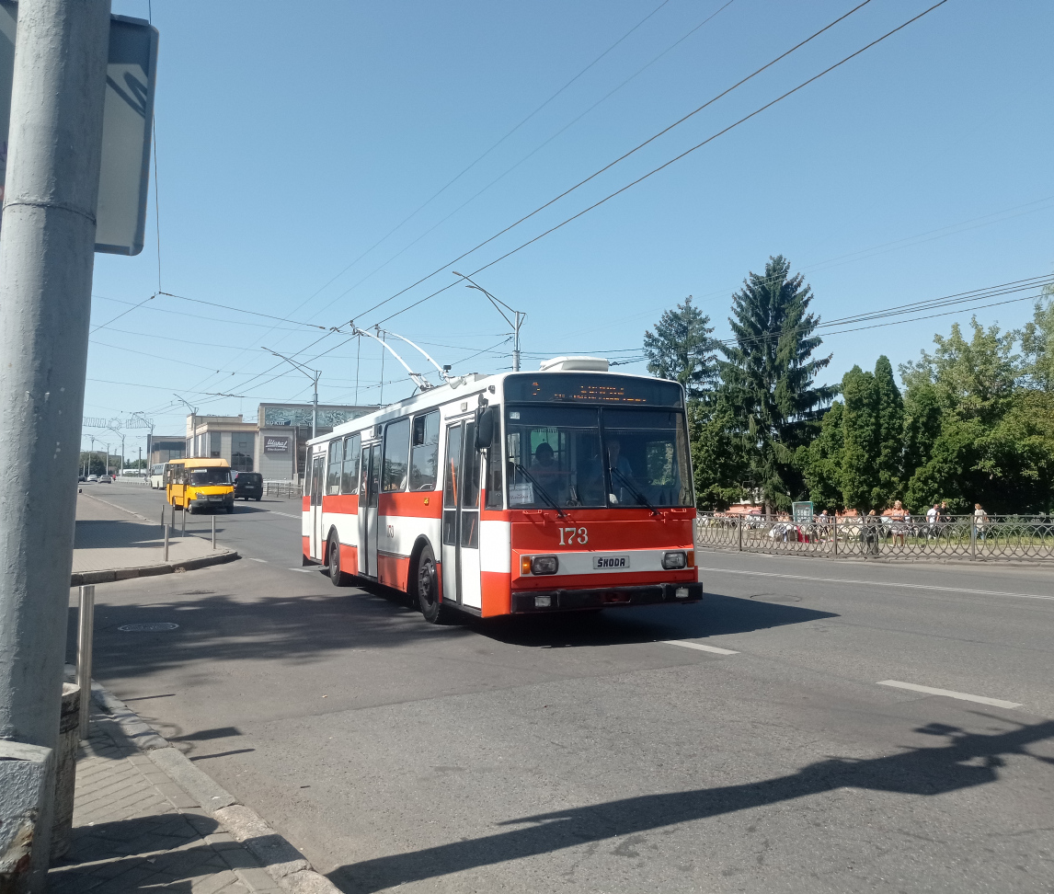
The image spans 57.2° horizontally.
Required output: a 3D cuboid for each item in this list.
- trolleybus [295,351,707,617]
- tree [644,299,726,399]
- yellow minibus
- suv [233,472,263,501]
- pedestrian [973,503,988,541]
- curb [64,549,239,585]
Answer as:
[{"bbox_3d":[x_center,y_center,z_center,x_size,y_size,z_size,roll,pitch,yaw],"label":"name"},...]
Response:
[{"bbox_3d":[-1.315,0.796,15.358,2.500,3.200,11.340,1,-3,-23],"label":"trolleybus"},{"bbox_3d":[10.300,-2.250,63.000,6.000,15.100,6.000,0,-3,0],"label":"tree"},{"bbox_3d":[-16.450,1.960,48.600,2.050,2.620,5.700,2,-4,-30],"label":"yellow minibus"},{"bbox_3d":[-19.200,2.680,65.500,1.880,1.880,4.800,2,-4,-25],"label":"suv"},{"bbox_3d":[18.700,3.140,39.800,0.550,1.640,0.480,0,-3,6],"label":"pedestrian"},{"bbox_3d":[-8.050,2.660,21.500,0.500,0.200,7.300,0,-3,7],"label":"curb"}]

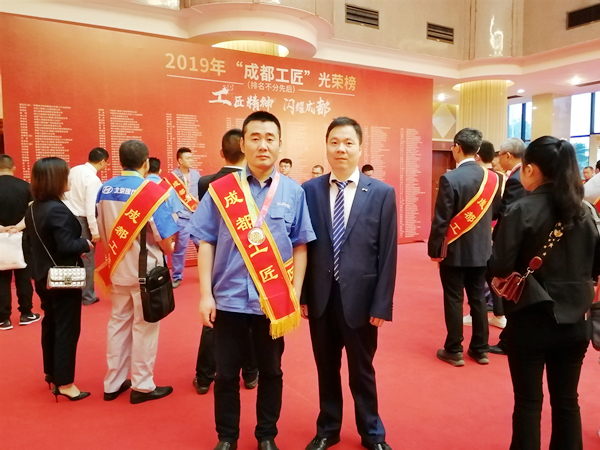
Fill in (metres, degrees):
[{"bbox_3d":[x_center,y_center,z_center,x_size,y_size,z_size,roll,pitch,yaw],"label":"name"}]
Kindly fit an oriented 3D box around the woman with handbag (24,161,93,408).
[{"bbox_3d":[-1.527,0.349,2.883,0.380,1.540,0.430,-4,7,-32],"label":"woman with handbag"}]

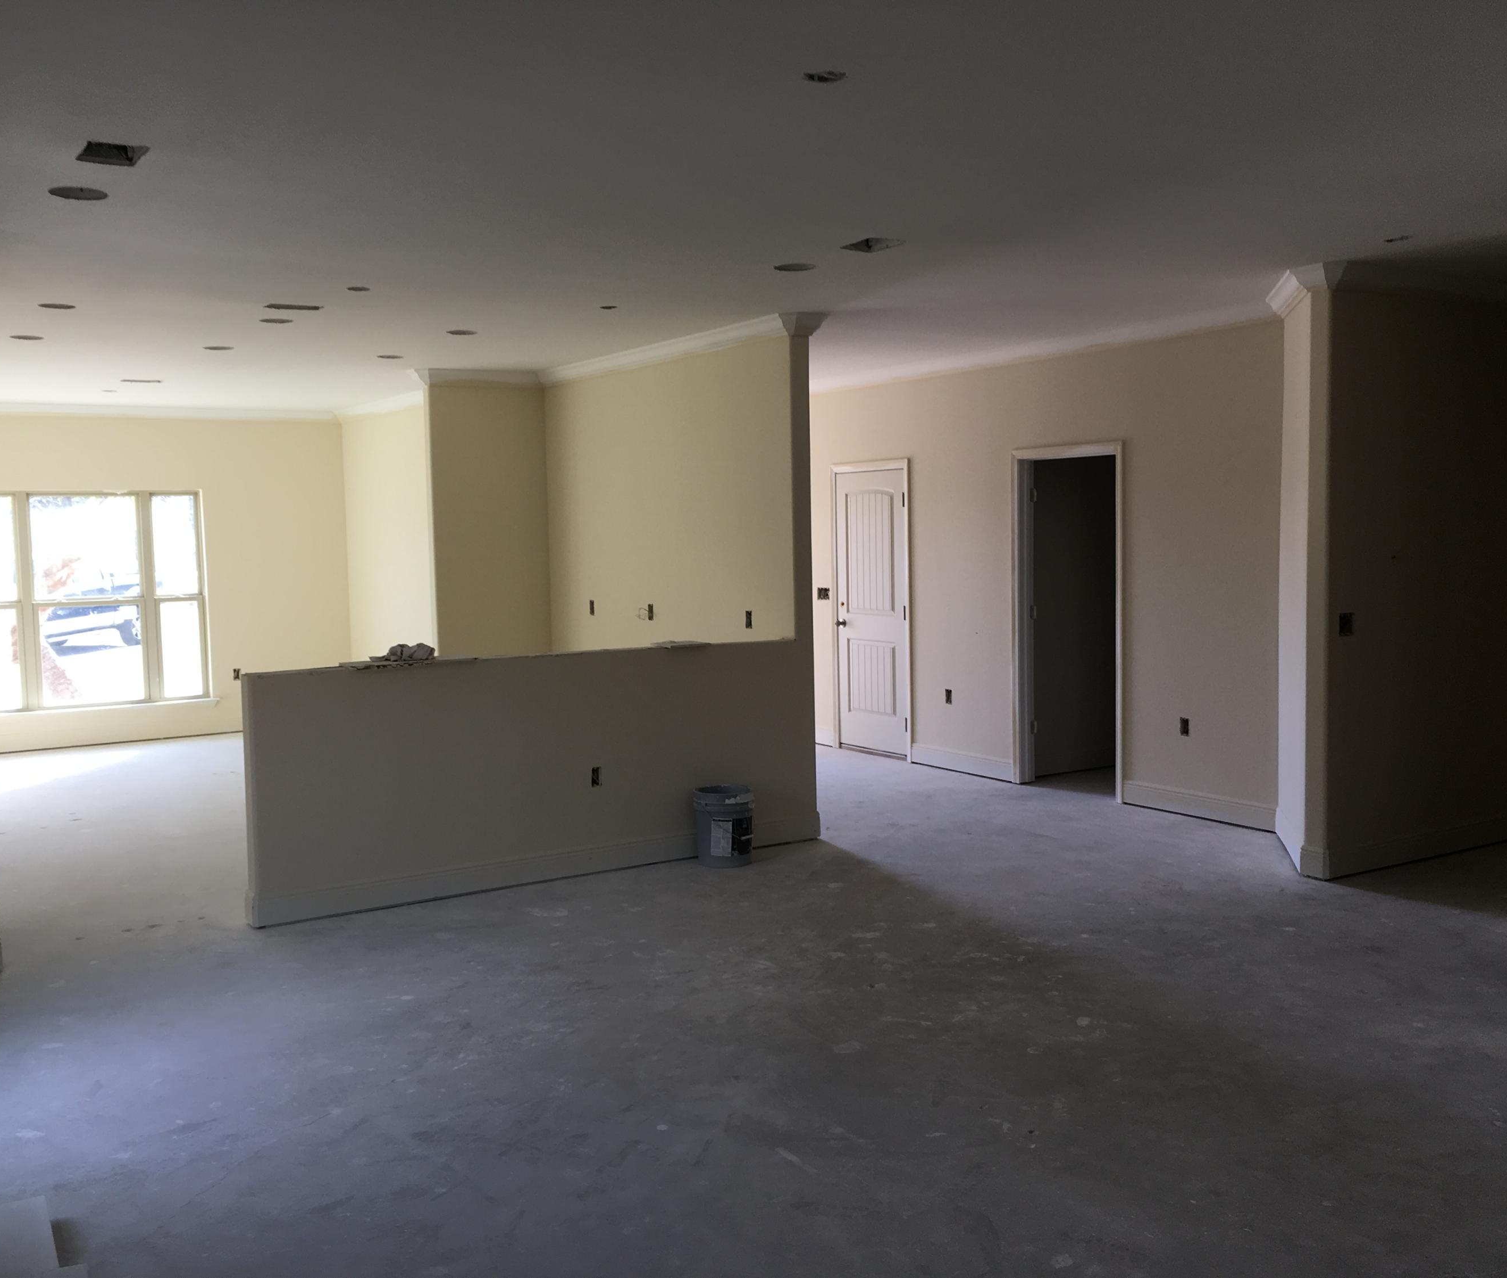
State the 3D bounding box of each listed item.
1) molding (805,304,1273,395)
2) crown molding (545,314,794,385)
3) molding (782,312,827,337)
[{"bbox_3d":[1.489,-1.772,9.081,0.090,0.100,4.371,-4,5,-32],"label":"molding"},{"bbox_3d":[-0.669,-1.693,8.604,0.090,0.100,3.164,-4,5,-32],"label":"crown molding"},{"bbox_3d":[0.262,-1.610,7.304,0.283,0.100,0.090,-4,5,-32],"label":"molding"}]

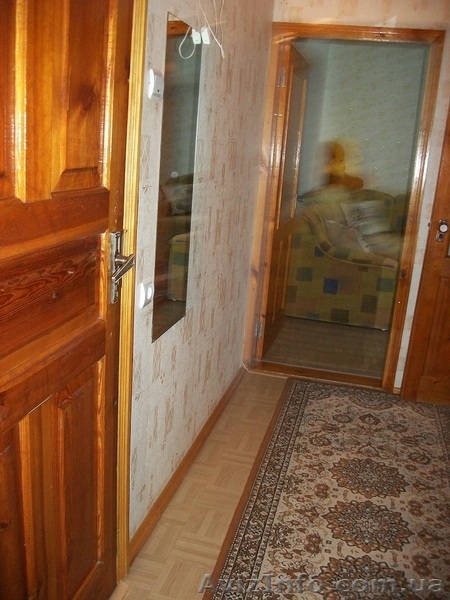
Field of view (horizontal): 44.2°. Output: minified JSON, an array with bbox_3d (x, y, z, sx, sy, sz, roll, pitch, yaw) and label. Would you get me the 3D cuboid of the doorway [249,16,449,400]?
[{"bbox_3d":[0.699,-0.517,3.447,0.940,2.130,0.140,7,14,13],"label":"doorway"}]

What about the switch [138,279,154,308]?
[{"bbox_3d":[-0.233,-0.016,1.646,0.025,0.080,0.080,7,14,13],"label":"switch"}]

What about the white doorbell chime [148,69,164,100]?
[{"bbox_3d":[-0.191,-0.611,1.578,0.018,0.080,0.075,7,13,12],"label":"white doorbell chime"}]

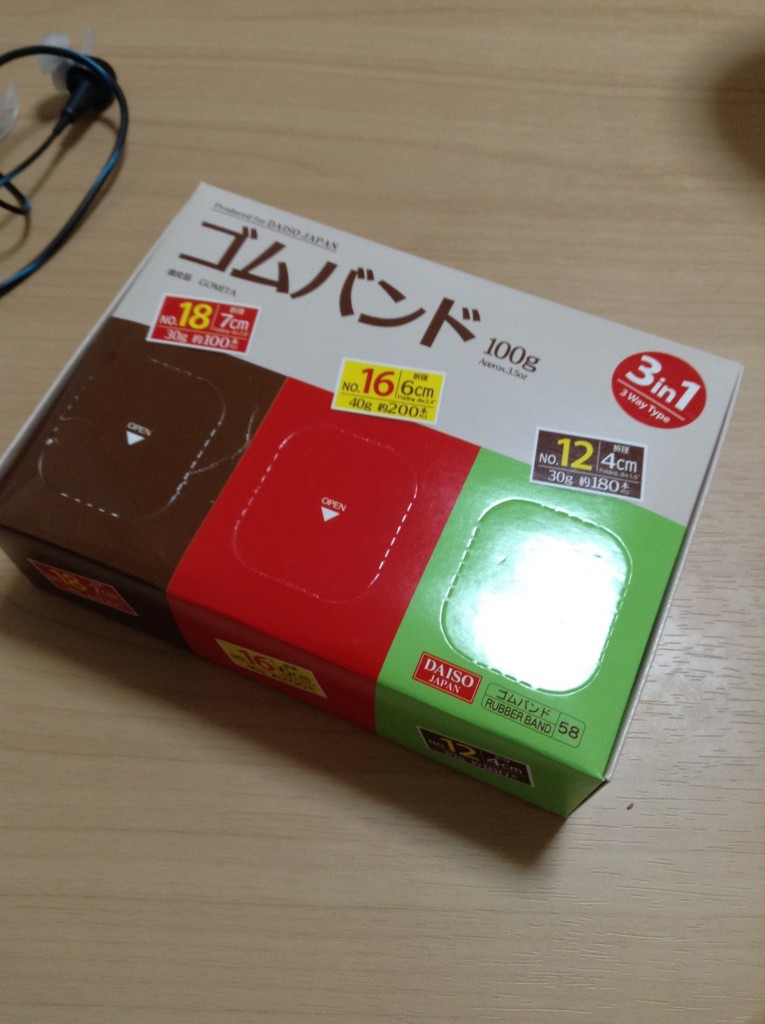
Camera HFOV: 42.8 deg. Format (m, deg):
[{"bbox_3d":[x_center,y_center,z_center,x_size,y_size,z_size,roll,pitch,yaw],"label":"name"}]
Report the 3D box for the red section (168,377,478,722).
[{"bbox_3d":[-0.010,0.009,0.198,0.041,0.036,0.051,21,65,10],"label":"red section"}]

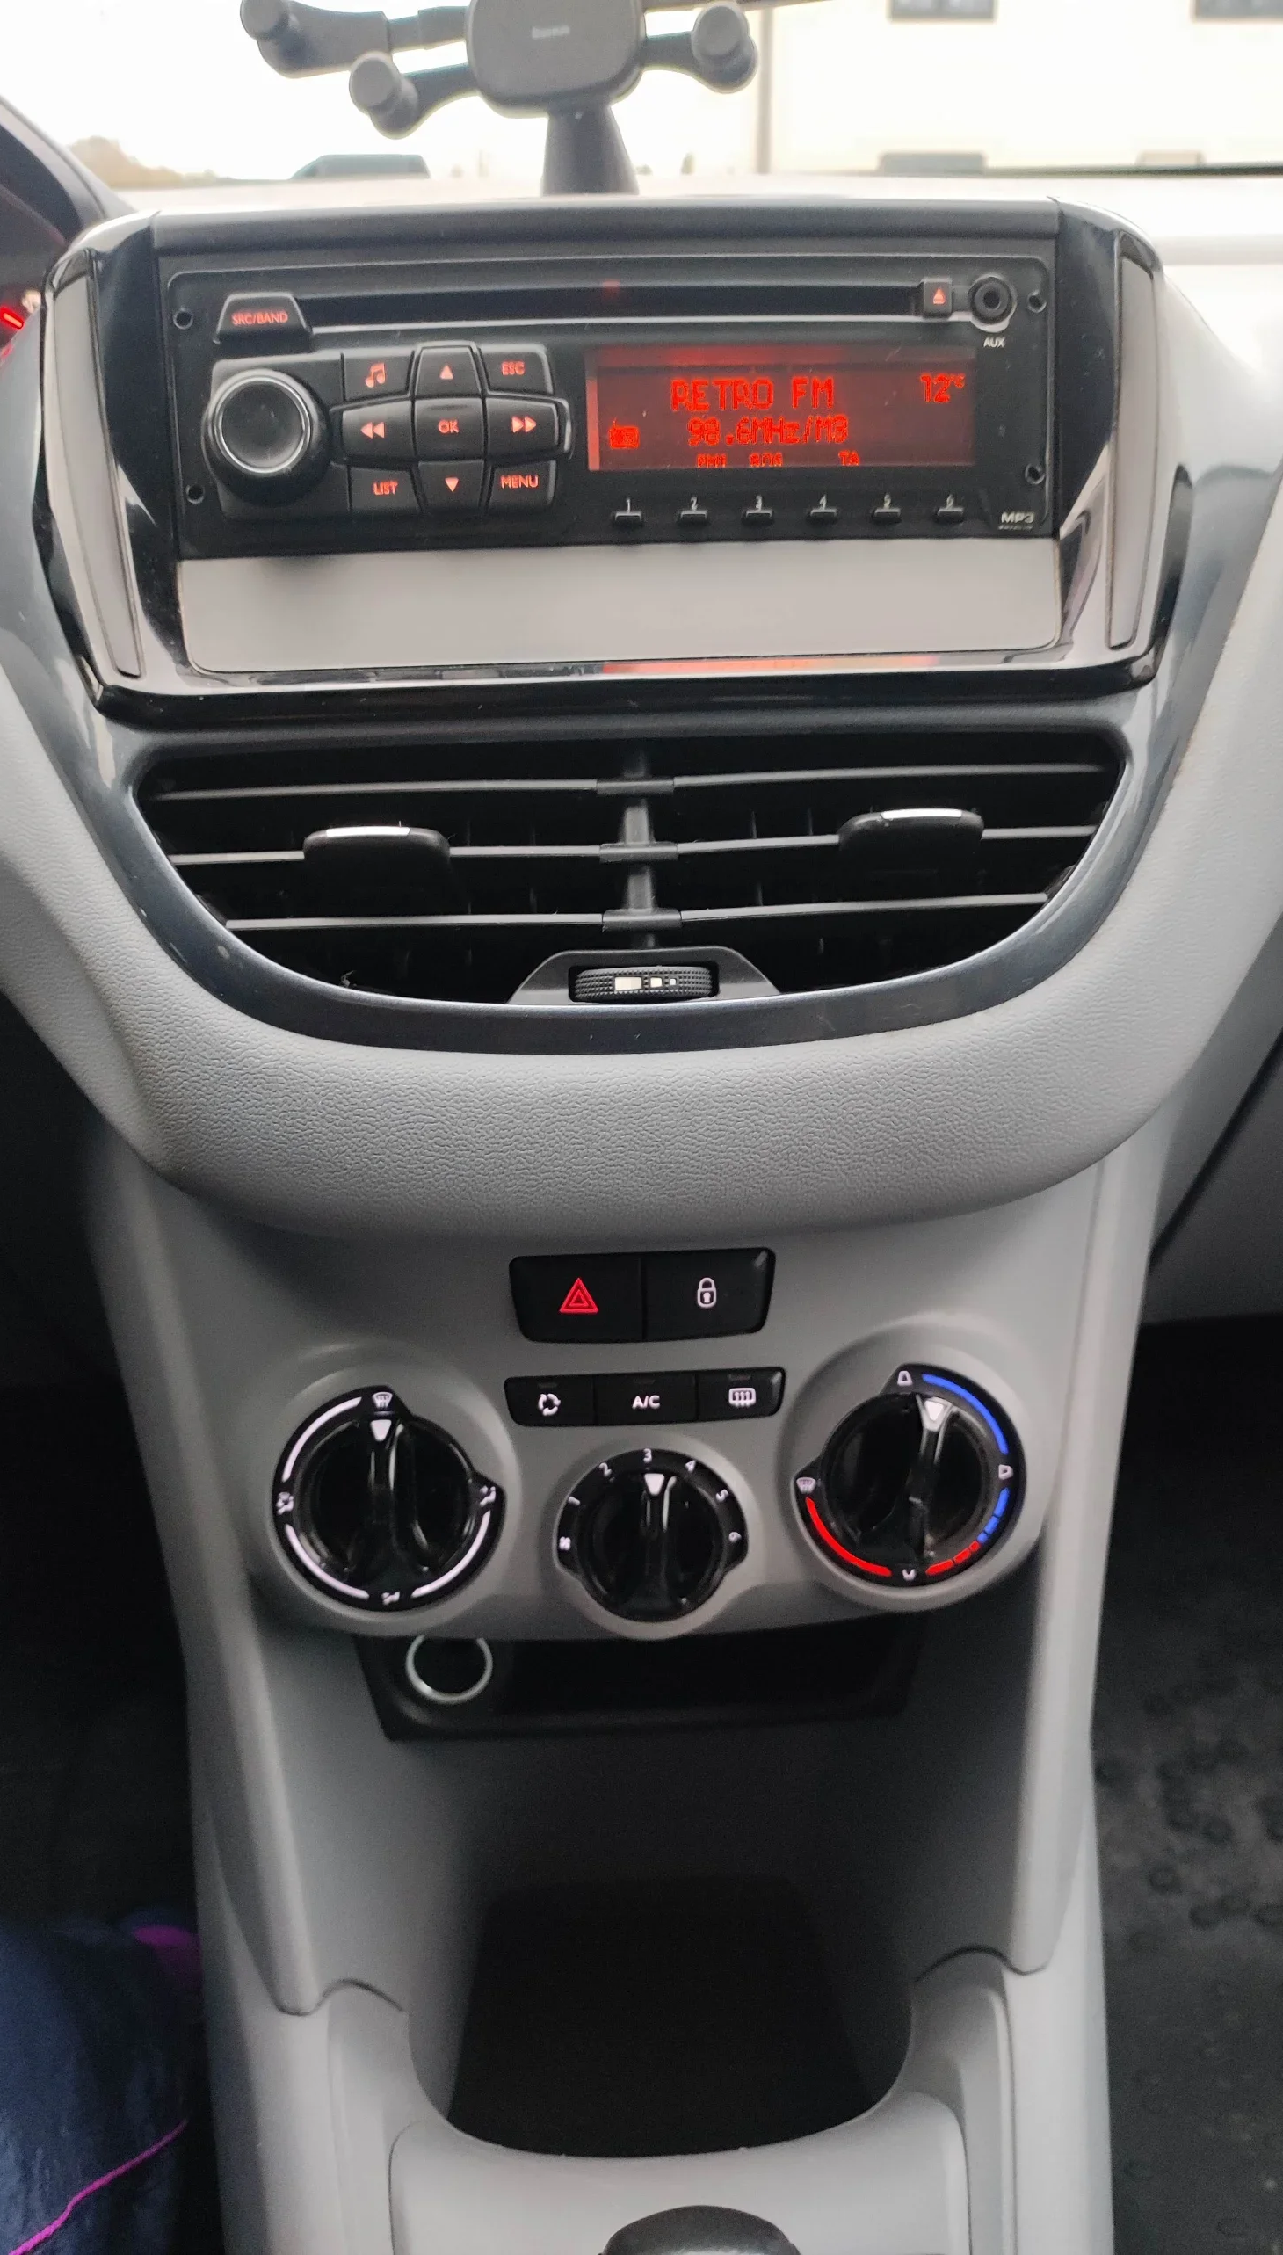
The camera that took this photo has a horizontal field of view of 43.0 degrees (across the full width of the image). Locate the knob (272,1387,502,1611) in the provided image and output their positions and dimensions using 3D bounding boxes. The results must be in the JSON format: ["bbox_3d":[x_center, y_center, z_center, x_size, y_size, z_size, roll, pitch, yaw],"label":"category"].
[{"bbox_3d":[-0.063,0.093,0.396,0.054,0.055,0.022,-2,6,-1],"label":"knob"}]

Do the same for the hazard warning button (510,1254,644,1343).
[{"bbox_3d":[-0.016,0.042,0.403,0.032,0.021,0.010,-2,6,-1],"label":"hazard warning button"}]

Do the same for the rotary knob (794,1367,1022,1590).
[{"bbox_3d":[0.067,0.089,0.399,0.056,0.055,0.022,-2,6,-1],"label":"rotary knob"}]

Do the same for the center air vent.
[{"bbox_3d":[-0.001,-0.057,0.359,0.208,0.053,0.040,-2,6,-1],"label":"center air vent"}]

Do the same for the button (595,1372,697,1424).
[{"bbox_3d":[0.001,0.067,0.407,0.025,0.012,0.008,-2,6,-1],"label":"button"}]

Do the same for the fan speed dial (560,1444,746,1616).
[{"bbox_3d":[0.003,0.103,0.398,0.046,0.043,0.022,-2,6,-1],"label":"fan speed dial"}]

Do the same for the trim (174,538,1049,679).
[{"bbox_3d":[-0.004,-0.109,0.344,0.185,0.023,0.008,-2,6,-1],"label":"trim"}]

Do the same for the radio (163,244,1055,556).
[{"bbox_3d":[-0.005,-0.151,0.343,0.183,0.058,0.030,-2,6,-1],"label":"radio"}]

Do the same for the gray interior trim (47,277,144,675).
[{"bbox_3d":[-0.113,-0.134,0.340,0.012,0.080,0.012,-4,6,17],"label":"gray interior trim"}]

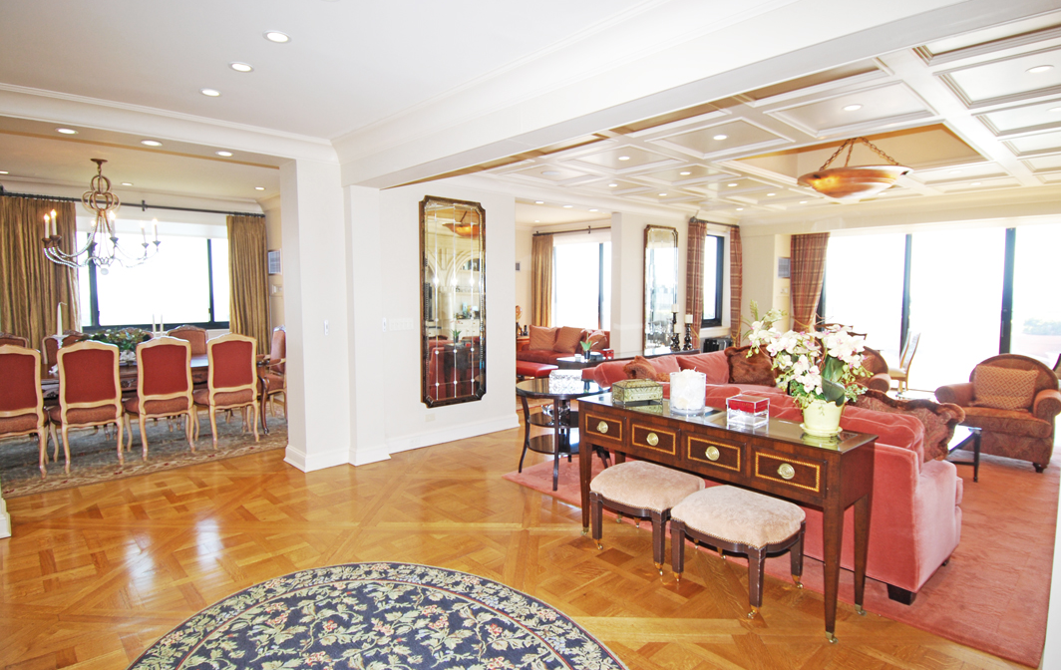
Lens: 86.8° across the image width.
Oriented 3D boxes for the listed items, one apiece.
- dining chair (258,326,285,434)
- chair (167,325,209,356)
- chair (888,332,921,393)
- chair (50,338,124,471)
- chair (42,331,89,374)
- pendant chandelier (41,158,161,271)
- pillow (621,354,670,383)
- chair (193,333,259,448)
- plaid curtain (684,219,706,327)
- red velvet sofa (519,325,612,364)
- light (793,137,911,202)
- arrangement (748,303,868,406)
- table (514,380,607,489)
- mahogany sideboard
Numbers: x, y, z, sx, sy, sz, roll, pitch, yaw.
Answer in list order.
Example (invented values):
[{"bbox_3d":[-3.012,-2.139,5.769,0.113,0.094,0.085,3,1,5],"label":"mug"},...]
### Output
[{"bbox_3d":[-3.085,0.456,6.299,0.650,1.123,0.640,-4,6,-42],"label":"dining chair"},{"bbox_3d":[-3.776,0.465,6.285,0.530,1.100,0.630,-4,6,-42],"label":"chair"},{"bbox_3d":[4.899,0.450,7.611,0.570,0.980,0.470,2,5,21],"label":"chair"},{"bbox_3d":[-3.844,0.583,4.881,0.530,1.101,0.630,-4,6,-42],"label":"chair"},{"bbox_3d":[-4.582,0.494,5.617,0.520,1.040,0.580,-4,7,-42],"label":"chair"},{"bbox_3d":[-3.973,-1.086,5.209,0.880,1.030,0.880,-4,7,-42],"label":"pendant chandelier"},{"bbox_3d":[1.004,0.397,4.835,0.200,0.430,0.460,3,6,27],"label":"pillow"},{"bbox_3d":[-2.941,0.506,5.439,0.520,1.050,0.580,-4,7,-42],"label":"chair"},{"bbox_3d":[2.479,-0.404,8.460,0.499,2.527,0.150,-4,6,-42],"label":"plaid curtain"},{"bbox_3d":[0.636,0.359,9.419,0.920,0.842,2.200,-4,6,-42],"label":"red velvet sofa"},{"bbox_3d":[2.798,-1.451,4.865,0.850,0.530,0.850,-4,7,-42],"label":"light"},{"bbox_3d":[1.328,0.098,2.690,0.460,0.540,0.530,-4,7,-42],"label":"arrangement"},{"bbox_3d":[0.281,0.800,4.642,0.811,0.749,0.811,0,5,0],"label":"table"},{"bbox_3d":[0.974,0.875,3.128,0.437,0.860,1.521,-4,6,-42],"label":"mahogany sideboard"}]

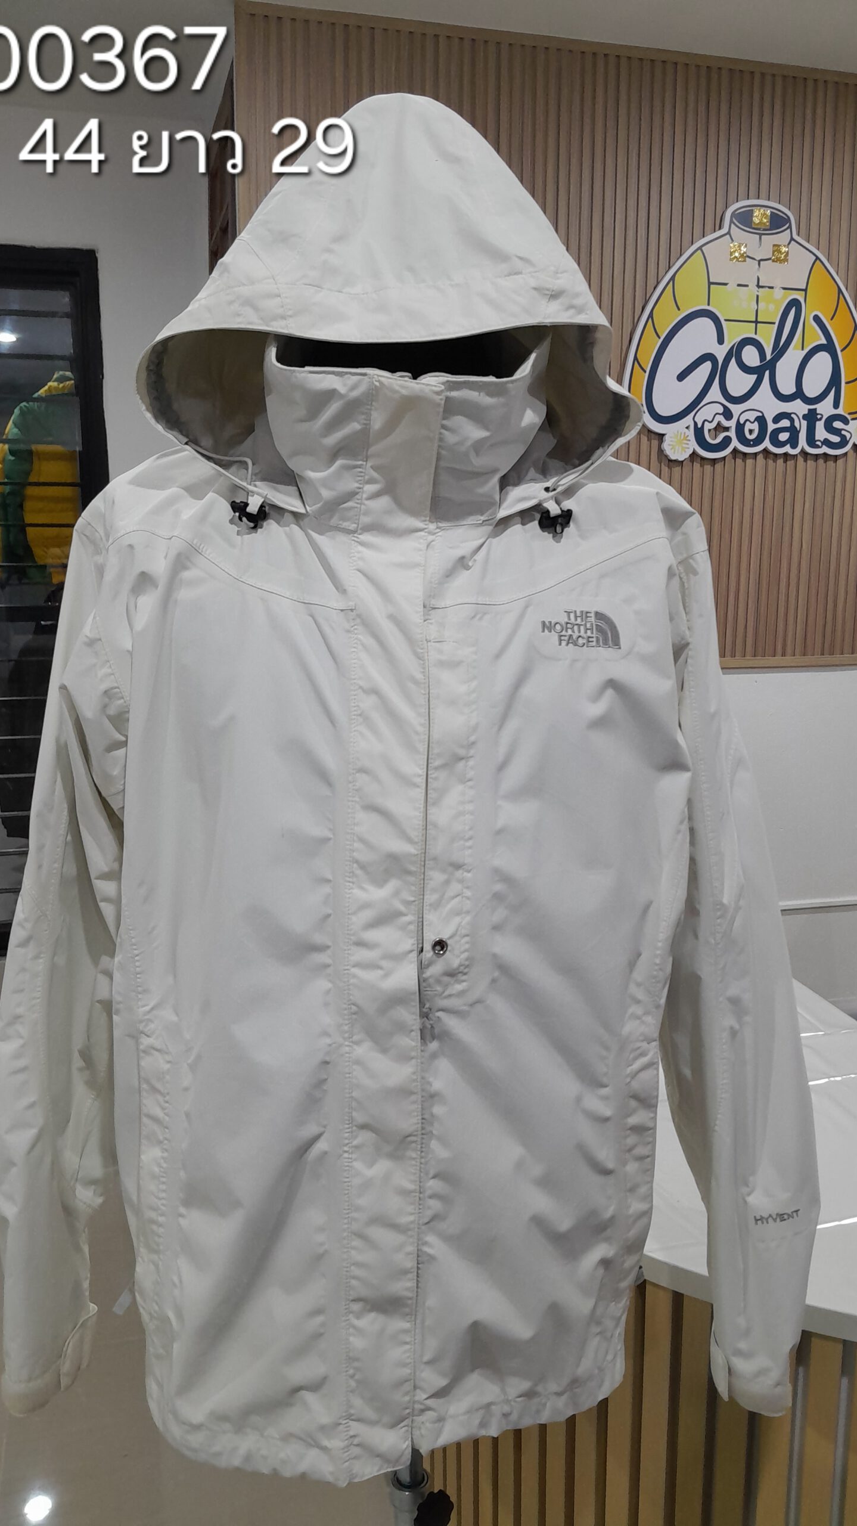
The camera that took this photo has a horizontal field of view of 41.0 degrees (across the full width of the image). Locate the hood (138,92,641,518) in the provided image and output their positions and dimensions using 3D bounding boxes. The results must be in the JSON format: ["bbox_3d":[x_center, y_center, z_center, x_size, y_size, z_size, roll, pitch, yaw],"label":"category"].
[{"bbox_3d":[-0.032,-0.333,0.866,0.350,0.315,0.270,-1,10,-4],"label":"hood"}]

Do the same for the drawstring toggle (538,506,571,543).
[{"bbox_3d":[0.089,-0.168,0.805,0.024,0.021,0.014,-14,-1,-10],"label":"drawstring toggle"}]

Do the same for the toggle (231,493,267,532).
[{"bbox_3d":[-0.126,-0.175,0.805,0.025,0.021,0.014,14,-1,10],"label":"toggle"}]

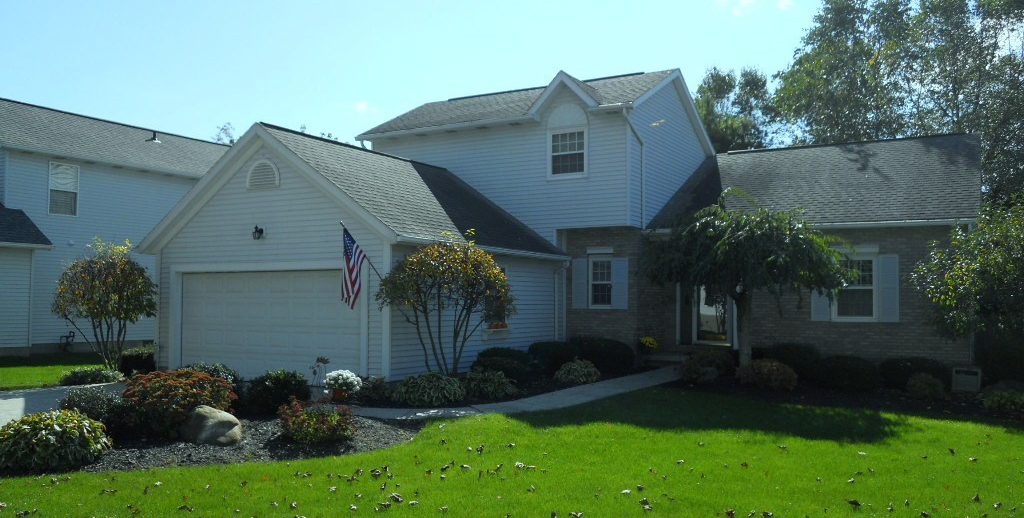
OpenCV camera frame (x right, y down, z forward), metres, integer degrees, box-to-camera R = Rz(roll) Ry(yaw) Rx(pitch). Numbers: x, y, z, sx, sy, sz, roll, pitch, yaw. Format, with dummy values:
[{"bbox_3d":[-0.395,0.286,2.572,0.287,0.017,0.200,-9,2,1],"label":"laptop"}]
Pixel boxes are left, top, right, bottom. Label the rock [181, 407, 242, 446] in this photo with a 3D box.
[{"bbox_3d":[-3.317,1.819,9.171,0.667,0.391,0.501,1,-3,-20],"label":"rock"}]

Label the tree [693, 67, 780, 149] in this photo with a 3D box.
[{"bbox_3d":[10.528,-2.614,38.674,5.200,12.200,5.000,0,-3,0],"label":"tree"}]

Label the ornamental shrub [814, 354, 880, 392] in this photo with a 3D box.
[{"bbox_3d":[6.284,2.119,15.515,1.190,0.620,1.150,0,-3,0],"label":"ornamental shrub"}]

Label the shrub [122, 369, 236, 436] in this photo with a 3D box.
[{"bbox_3d":[-4.012,1.697,10.032,1.374,0.714,1.237,1,-3,-22],"label":"shrub"}]

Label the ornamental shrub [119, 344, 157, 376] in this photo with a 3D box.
[{"bbox_3d":[-8.054,2.178,17.815,0.821,0.590,0.850,0,-3,0],"label":"ornamental shrub"}]

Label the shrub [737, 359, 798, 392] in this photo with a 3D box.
[{"bbox_3d":[4.693,2.108,15.215,1.113,0.520,1.050,0,-3,0],"label":"shrub"}]

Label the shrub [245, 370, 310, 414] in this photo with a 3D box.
[{"bbox_3d":[-3.331,1.859,11.807,0.886,0.564,0.815,1,-3,-16],"label":"shrub"}]

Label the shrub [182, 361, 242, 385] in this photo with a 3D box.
[{"bbox_3d":[-4.080,1.769,11.304,0.834,0.693,0.793,1,-3,-20],"label":"shrub"}]

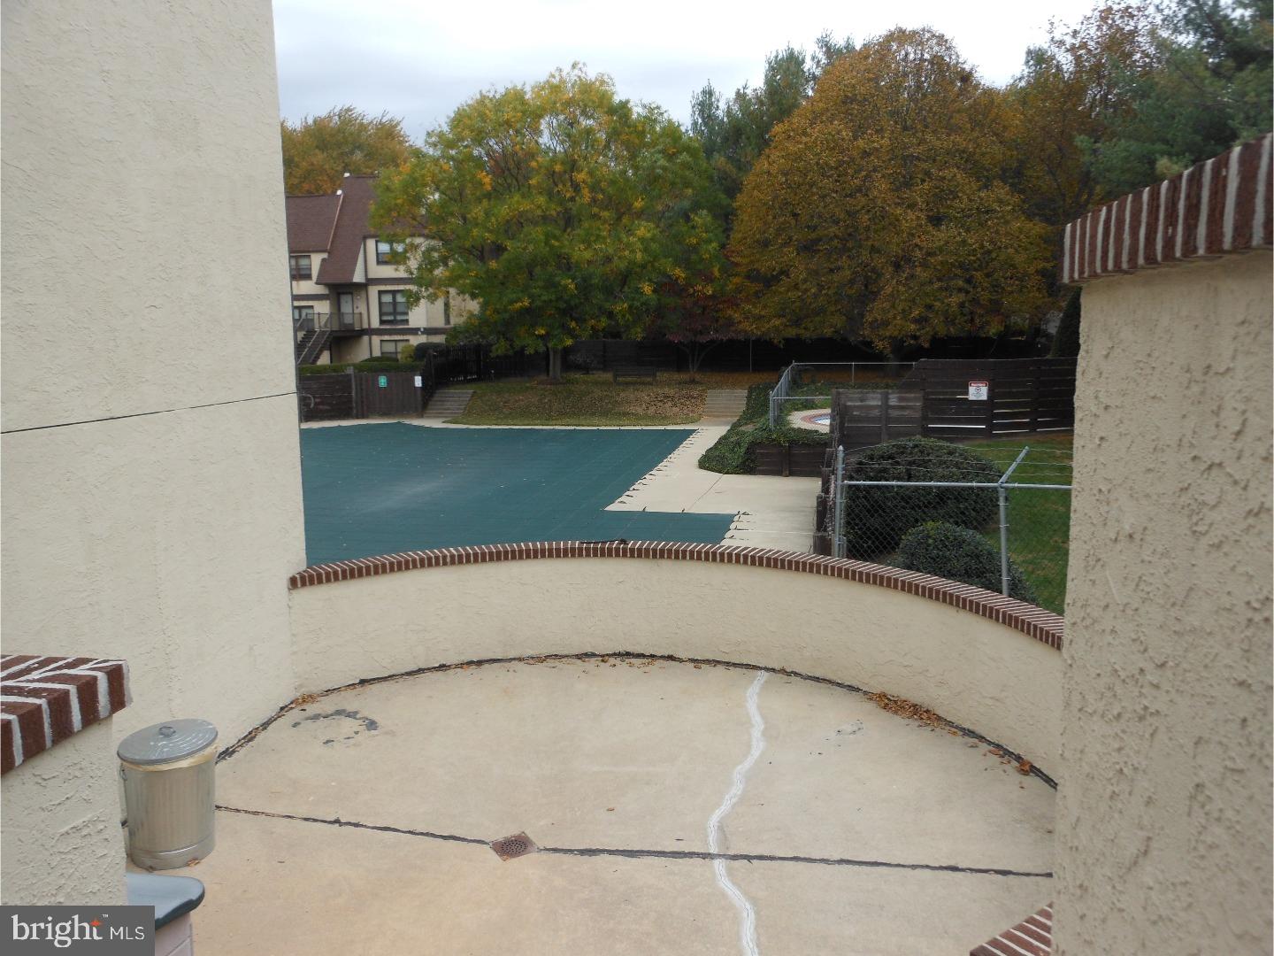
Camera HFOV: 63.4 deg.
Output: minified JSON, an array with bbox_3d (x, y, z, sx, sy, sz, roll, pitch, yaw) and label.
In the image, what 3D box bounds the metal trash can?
[{"bbox_3d":[-2.753,1.864,6.093,0.550,0.710,0.550,-1,8,0],"label":"metal trash can"}]

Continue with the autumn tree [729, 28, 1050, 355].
[{"bbox_3d":[13.069,-13.969,53.303,16.310,17.440,14.500,-1,8,0],"label":"autumn tree"}]

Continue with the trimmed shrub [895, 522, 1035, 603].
[{"bbox_3d":[3.516,0.932,11.158,1.550,1.150,1.500,-1,8,0],"label":"trimmed shrub"}]

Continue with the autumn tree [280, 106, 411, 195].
[{"bbox_3d":[-20.939,-17.206,74.257,11.830,18.120,11.500,-1,8,0],"label":"autumn tree"}]

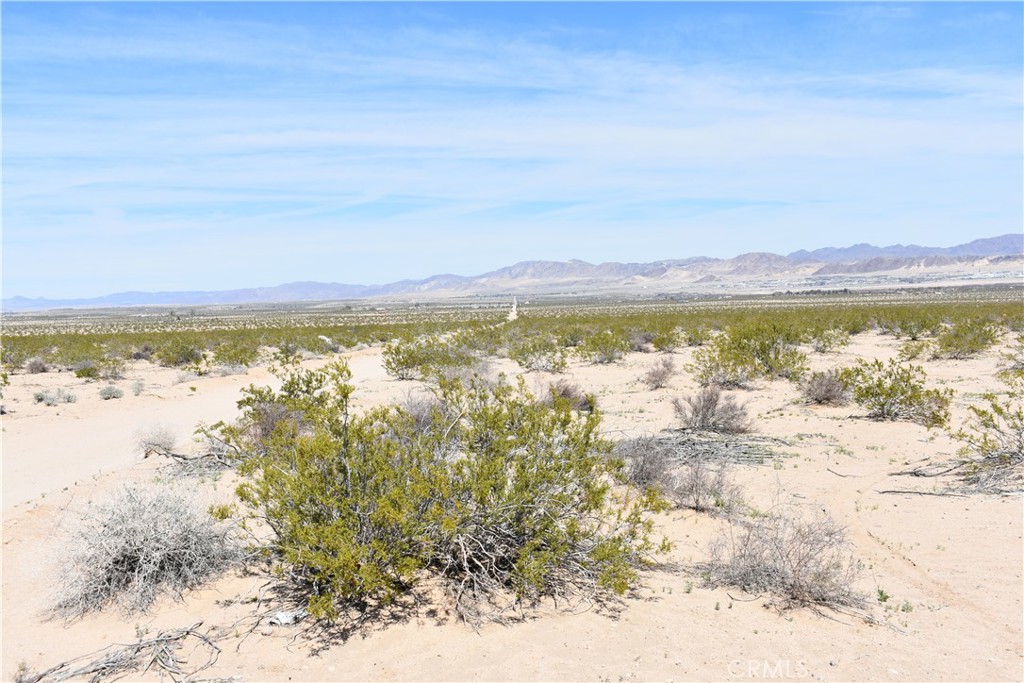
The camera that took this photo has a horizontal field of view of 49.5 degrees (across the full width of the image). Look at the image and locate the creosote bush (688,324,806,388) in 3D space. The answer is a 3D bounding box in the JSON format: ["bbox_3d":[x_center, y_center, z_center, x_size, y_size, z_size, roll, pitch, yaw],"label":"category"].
[{"bbox_3d":[4.906,0.283,23.133,2.410,1.280,2.050,0,2,0],"label":"creosote bush"}]

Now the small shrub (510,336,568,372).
[{"bbox_3d":[0.674,0.316,28.243,1.500,0.890,1.270,0,2,0],"label":"small shrub"}]

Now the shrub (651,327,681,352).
[{"bbox_3d":[5.554,-0.080,40.160,1.060,0.930,0.900,0,2,0],"label":"shrub"}]

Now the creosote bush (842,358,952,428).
[{"bbox_3d":[5.381,0.652,15.486,1.500,0.820,1.300,0,2,19],"label":"creosote bush"}]

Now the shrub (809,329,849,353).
[{"bbox_3d":[10.441,-0.038,36.486,1.380,0.800,1.200,0,2,16],"label":"shrub"}]

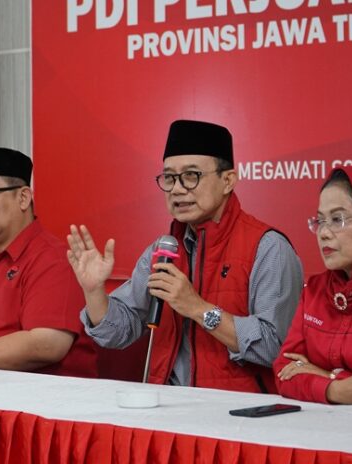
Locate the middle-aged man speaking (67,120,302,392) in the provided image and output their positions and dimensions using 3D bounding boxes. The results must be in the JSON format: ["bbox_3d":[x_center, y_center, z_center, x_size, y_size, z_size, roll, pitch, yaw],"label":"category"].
[{"bbox_3d":[0.035,0.424,3.797,0.550,1.436,0.680,1,1,38],"label":"middle-aged man speaking"}]

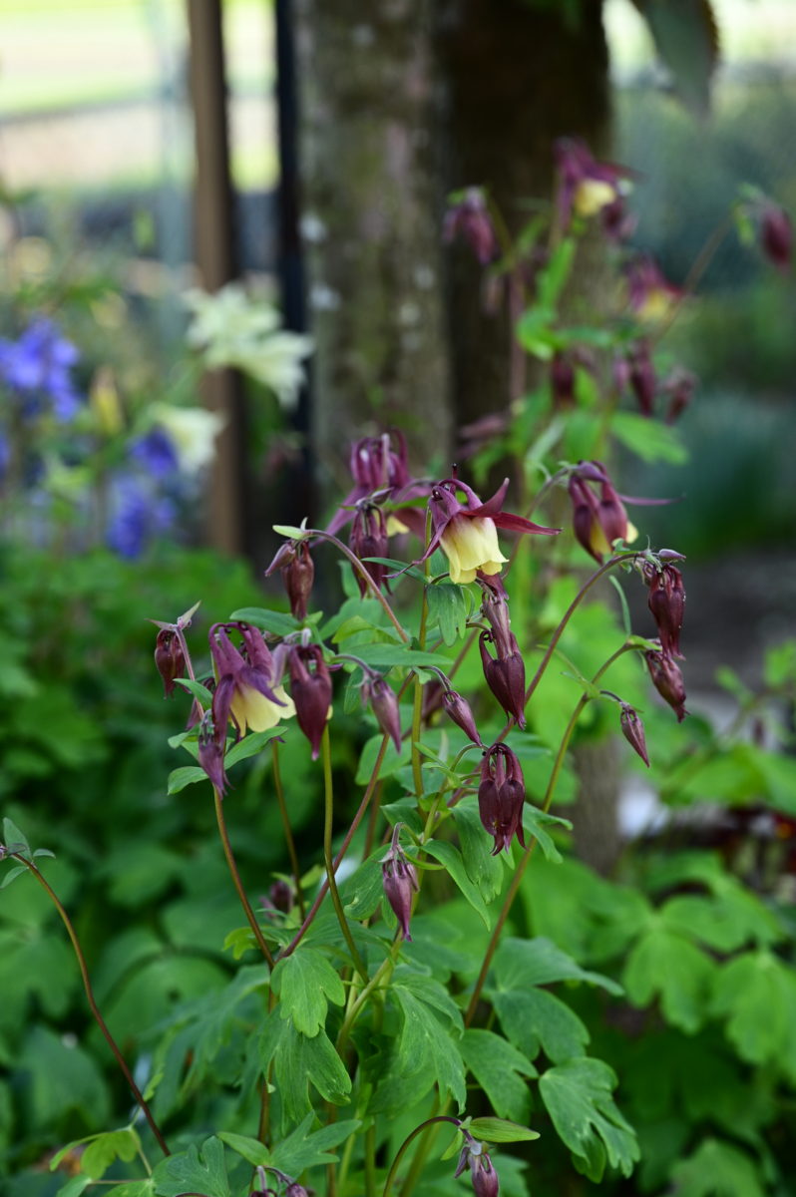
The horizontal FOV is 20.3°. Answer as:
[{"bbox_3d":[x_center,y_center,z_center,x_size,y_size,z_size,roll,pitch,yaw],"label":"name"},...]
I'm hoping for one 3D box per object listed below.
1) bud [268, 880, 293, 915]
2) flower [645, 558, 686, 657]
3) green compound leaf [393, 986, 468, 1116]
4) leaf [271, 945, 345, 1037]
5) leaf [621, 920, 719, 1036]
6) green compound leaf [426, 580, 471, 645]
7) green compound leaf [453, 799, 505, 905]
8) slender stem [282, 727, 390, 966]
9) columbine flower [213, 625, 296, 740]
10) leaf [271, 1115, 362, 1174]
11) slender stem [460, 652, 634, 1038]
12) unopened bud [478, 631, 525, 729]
[{"bbox_3d":[-0.045,0.114,0.850,0.010,0.014,0.010,-1,14,0],"label":"bud"},{"bbox_3d":[0.108,0.005,0.900,0.016,0.040,0.016,-5,7,0],"label":"flower"},{"bbox_3d":[0.011,0.151,0.745,0.025,0.041,0.016,-1,15,0],"label":"green compound leaf"},{"bbox_3d":[-0.030,0.131,0.740,0.025,0.031,0.013,-1,15,0],"label":"leaf"},{"bbox_3d":[0.120,0.167,0.980,0.040,0.050,0.020,3,-7,0],"label":"leaf"},{"bbox_3d":[0.020,0.005,0.880,0.018,0.026,0.008,-1,5,0],"label":"green compound leaf"},{"bbox_3d":[0.028,0.087,0.765,0.017,0.036,0.014,-5,-5,-8],"label":"green compound leaf"},{"bbox_3d":[-0.022,0.085,0.765,0.006,0.086,0.009,25,3,5],"label":"slender stem"},{"bbox_3d":[-0.049,0.028,0.750,0.029,0.038,0.031,-10,18,-30],"label":"columbine flower"},{"bbox_3d":[-0.028,0.185,0.755,0.031,0.021,0.018,-1,14,0],"label":"leaf"},{"bbox_3d":[0.066,0.096,0.910,0.015,0.173,0.012,24,10,0],"label":"slender stem"},{"bbox_3d":[0.041,0.032,0.870,0.017,0.038,0.017,-9,9,0],"label":"unopened bud"}]

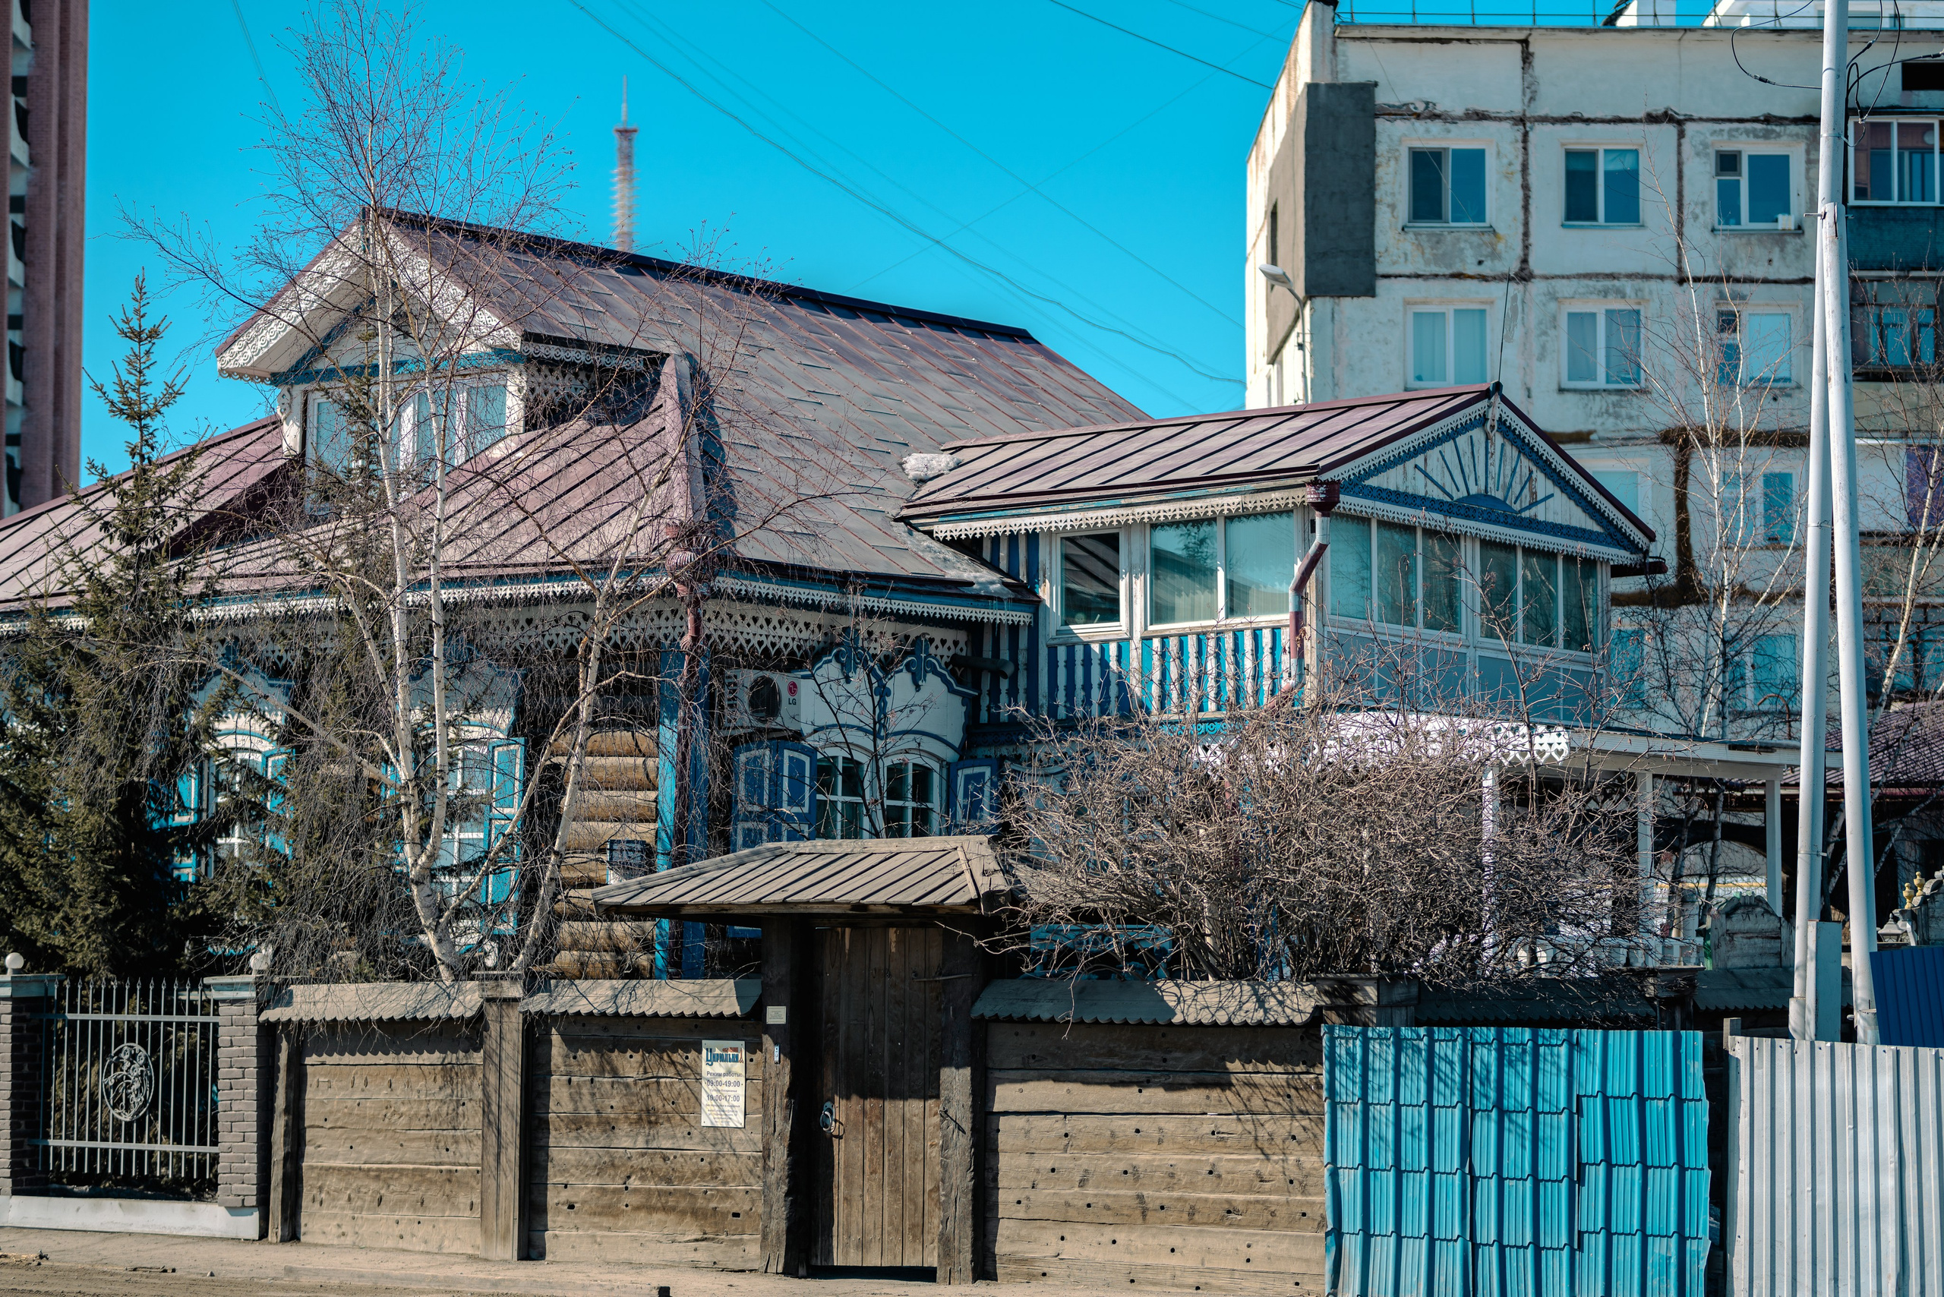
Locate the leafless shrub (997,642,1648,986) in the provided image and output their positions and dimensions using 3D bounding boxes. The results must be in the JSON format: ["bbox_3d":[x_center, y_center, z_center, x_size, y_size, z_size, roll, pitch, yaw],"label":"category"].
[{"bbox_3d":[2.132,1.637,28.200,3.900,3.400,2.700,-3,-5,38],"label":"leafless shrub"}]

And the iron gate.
[{"bbox_3d":[-6.105,3.149,33.400,2.100,1.470,0.080,-3,-5,38],"label":"iron gate"}]

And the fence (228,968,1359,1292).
[{"bbox_3d":[-1.361,3.065,29.500,9.300,1.920,0.500,-3,-5,38],"label":"fence"}]

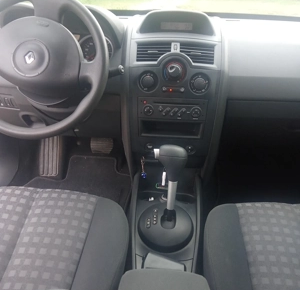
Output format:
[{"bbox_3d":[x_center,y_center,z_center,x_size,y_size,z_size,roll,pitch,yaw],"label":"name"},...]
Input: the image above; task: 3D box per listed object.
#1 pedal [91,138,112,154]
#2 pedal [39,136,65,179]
[{"bbox_3d":[-0.207,0.002,1.380,0.095,0.067,0.030,1,-1,0],"label":"pedal"},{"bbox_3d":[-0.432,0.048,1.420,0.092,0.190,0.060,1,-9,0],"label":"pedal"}]

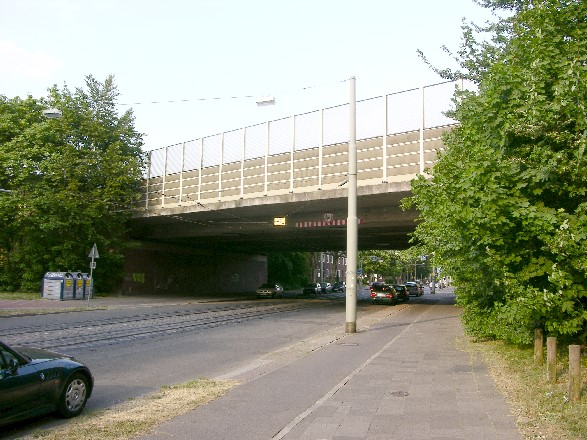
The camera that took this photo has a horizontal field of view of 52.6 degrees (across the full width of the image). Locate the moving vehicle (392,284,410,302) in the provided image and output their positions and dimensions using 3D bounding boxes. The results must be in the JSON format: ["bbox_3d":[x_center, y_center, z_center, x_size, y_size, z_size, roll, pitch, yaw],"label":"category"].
[{"bbox_3d":[9.652,6.706,54.561,1.700,1.430,4.200,0,-6,15],"label":"moving vehicle"}]

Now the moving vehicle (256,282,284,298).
[{"bbox_3d":[-2.422,7.315,61.269,1.700,1.400,4.400,0,-6,15],"label":"moving vehicle"}]

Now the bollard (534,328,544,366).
[{"bbox_3d":[5.102,2.629,12.346,0.165,0.770,0.165,0,-6,15],"label":"bollard"}]

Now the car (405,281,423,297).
[{"bbox_3d":[13.699,8.001,68.118,1.750,1.570,4.400,0,-6,15],"label":"car"}]

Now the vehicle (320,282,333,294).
[{"bbox_3d":[5.174,10.292,89.619,1.740,1.460,4.300,0,-6,15],"label":"vehicle"}]

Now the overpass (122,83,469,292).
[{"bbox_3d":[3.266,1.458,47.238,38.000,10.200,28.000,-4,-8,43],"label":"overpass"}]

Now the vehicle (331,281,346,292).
[{"bbox_3d":[7.299,10.697,93.690,1.740,1.460,4.300,0,-6,15],"label":"vehicle"}]

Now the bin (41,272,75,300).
[{"bbox_3d":[-15.676,4.459,39.628,1.450,1.720,1.250,0,-6,15],"label":"bin"}]

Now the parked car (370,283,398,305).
[{"bbox_3d":[7.017,5.768,46.000,1.700,1.480,4.300,0,-6,15],"label":"parked car"}]

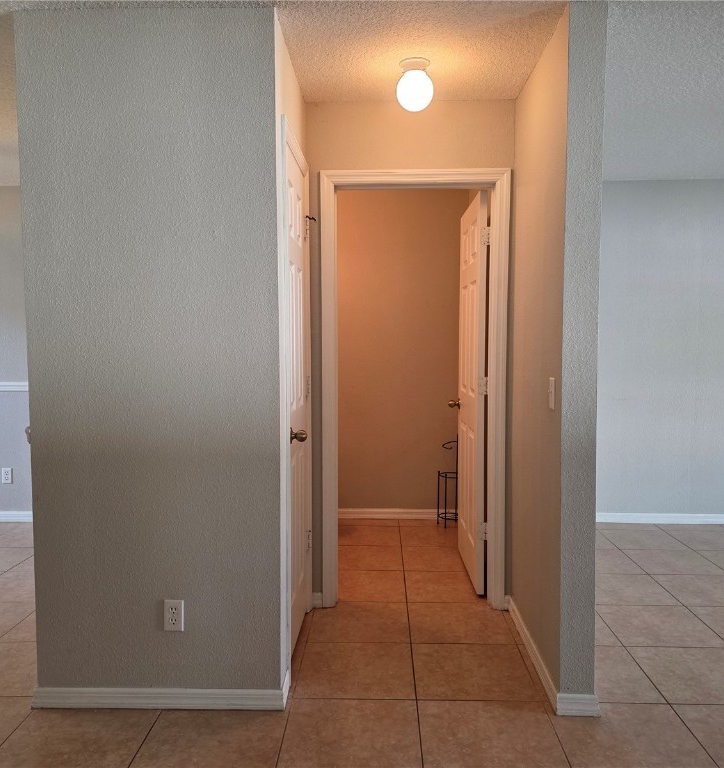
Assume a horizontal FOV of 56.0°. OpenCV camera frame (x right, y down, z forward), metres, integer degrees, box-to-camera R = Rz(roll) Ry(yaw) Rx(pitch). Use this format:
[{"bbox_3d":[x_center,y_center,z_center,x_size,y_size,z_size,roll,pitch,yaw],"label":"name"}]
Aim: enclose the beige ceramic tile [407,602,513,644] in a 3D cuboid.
[{"bbox_3d":[0.447,1.118,3.155,0.453,0.010,0.453,0,3,2],"label":"beige ceramic tile"}]

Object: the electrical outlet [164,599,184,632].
[{"bbox_3d":[-0.676,0.837,2.455,0.072,0.114,0.008,0,3,2],"label":"electrical outlet"}]

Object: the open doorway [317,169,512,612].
[{"bbox_3d":[0.256,0.043,3.344,0.912,2.113,0.150,0,3,2],"label":"open doorway"}]

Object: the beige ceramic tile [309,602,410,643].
[{"bbox_3d":[-0.010,1.120,3.168,0.453,0.010,0.453,0,3,2],"label":"beige ceramic tile"}]

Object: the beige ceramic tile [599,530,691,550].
[{"bbox_3d":[1.856,1.032,4.485,0.453,0.010,0.453,0,3,2],"label":"beige ceramic tile"}]

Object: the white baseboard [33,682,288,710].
[{"bbox_3d":[-0.729,1.133,2.462,0.910,0.081,0.014,0,3,2],"label":"white baseboard"}]

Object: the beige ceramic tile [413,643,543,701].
[{"bbox_3d":[0.433,1.144,2.695,0.452,0.010,0.452,0,3,2],"label":"beige ceramic tile"}]

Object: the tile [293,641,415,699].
[{"bbox_3d":[-0.020,1.155,2.747,0.457,0.010,0.457,0,3,2],"label":"tile"}]

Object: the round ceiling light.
[{"bbox_3d":[0.219,-1.213,2.789,0.153,0.188,0.153,0,3,2],"label":"round ceiling light"}]

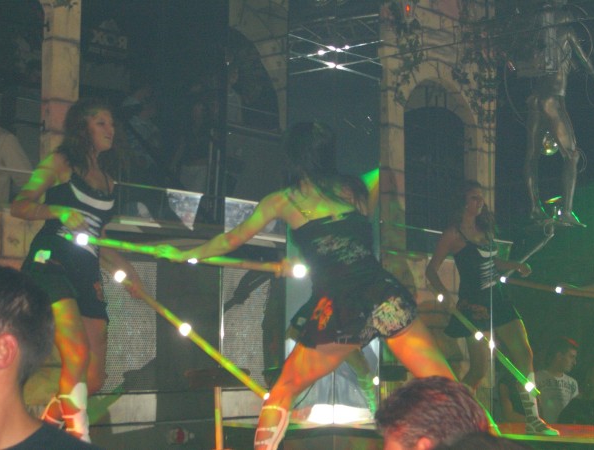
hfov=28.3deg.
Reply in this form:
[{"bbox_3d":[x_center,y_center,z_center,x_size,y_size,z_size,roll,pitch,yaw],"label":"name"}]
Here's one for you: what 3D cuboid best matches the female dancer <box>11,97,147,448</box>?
[{"bbox_3d":[-0.941,0.237,5.120,0.600,1.600,0.700,-4,-7,34],"label":"female dancer"}]

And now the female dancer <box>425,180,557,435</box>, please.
[{"bbox_3d":[1.207,0.508,7.350,0.720,1.600,0.600,5,-8,-38],"label":"female dancer"}]

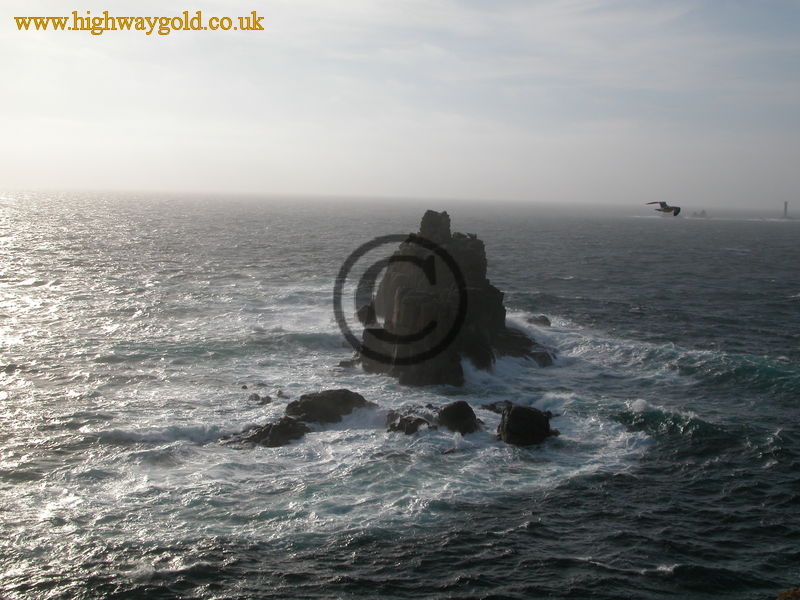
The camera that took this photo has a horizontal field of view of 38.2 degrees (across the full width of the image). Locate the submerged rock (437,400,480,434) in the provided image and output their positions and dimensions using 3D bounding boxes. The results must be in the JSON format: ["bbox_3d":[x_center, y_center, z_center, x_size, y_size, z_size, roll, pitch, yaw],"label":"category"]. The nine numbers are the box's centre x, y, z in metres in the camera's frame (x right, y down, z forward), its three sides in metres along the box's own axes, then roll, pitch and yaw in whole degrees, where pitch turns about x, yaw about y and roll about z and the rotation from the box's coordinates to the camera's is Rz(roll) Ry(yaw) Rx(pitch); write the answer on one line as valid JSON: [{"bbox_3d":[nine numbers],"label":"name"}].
[{"bbox_3d":[8.530,16.830,166.730,5.600,4.200,5.000,2,5,3],"label":"submerged rock"}]

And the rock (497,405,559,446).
[{"bbox_3d":[17.840,17.330,160.620,8.400,4.900,6.200,2,5,7],"label":"rock"}]

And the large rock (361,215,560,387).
[{"bbox_3d":[12.052,-1.735,238.809,40.000,32.500,38.000,2,5,0],"label":"large rock"}]

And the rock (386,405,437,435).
[{"bbox_3d":[1.720,17.160,165.890,7.100,3.300,6.000,2,5,1],"label":"rock"}]

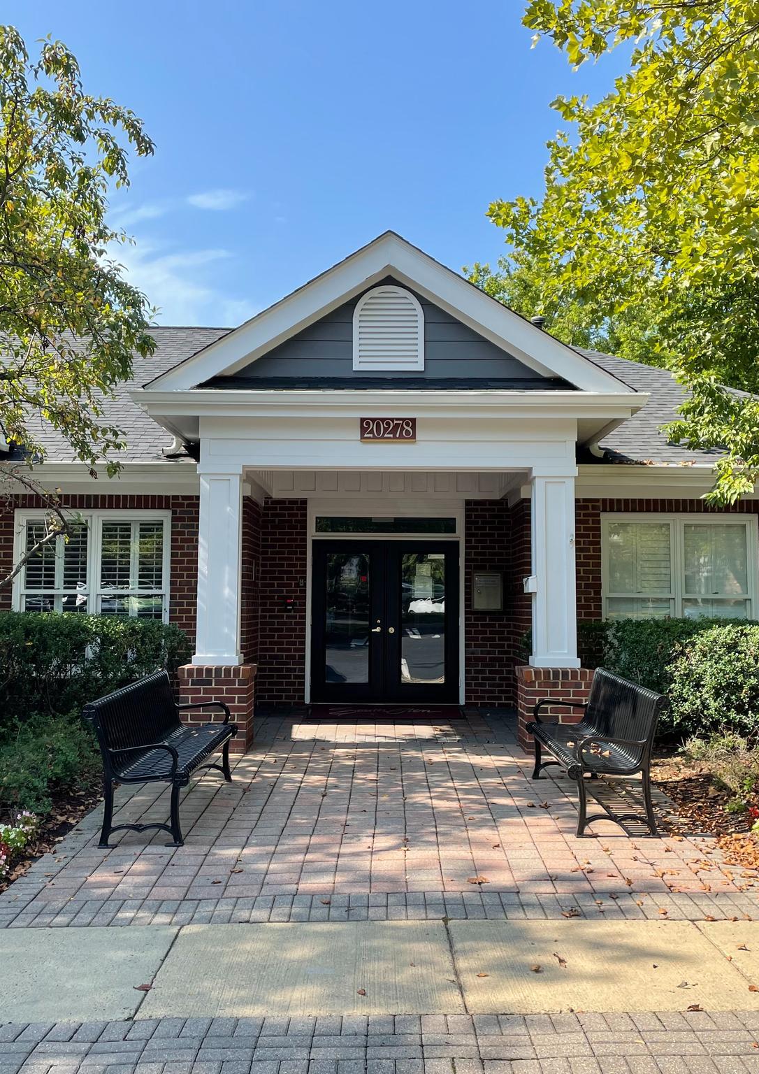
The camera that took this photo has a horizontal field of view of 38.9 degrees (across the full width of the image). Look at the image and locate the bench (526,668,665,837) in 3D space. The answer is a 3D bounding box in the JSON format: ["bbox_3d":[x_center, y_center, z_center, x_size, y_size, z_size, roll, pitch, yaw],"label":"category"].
[{"bbox_3d":[1.548,1.509,7.895,0.674,0.910,1.902,0,-2,0],"label":"bench"}]

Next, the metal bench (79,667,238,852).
[{"bbox_3d":[-1.508,1.518,7.754,0.674,0.910,1.902,-1,-2,2],"label":"metal bench"}]

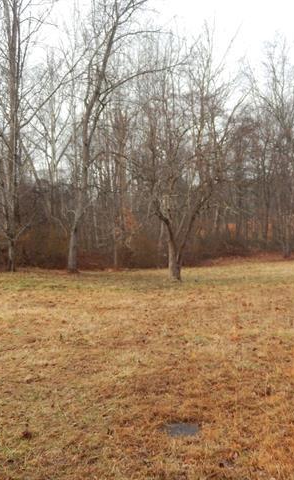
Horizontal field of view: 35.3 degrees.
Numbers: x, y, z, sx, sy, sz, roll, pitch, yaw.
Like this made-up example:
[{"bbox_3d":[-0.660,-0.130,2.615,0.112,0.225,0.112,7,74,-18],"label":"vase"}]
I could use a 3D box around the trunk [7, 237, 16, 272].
[{"bbox_3d":[-6.538,0.700,22.300,0.374,1.737,0.360,0,0,0],"label":"trunk"}]

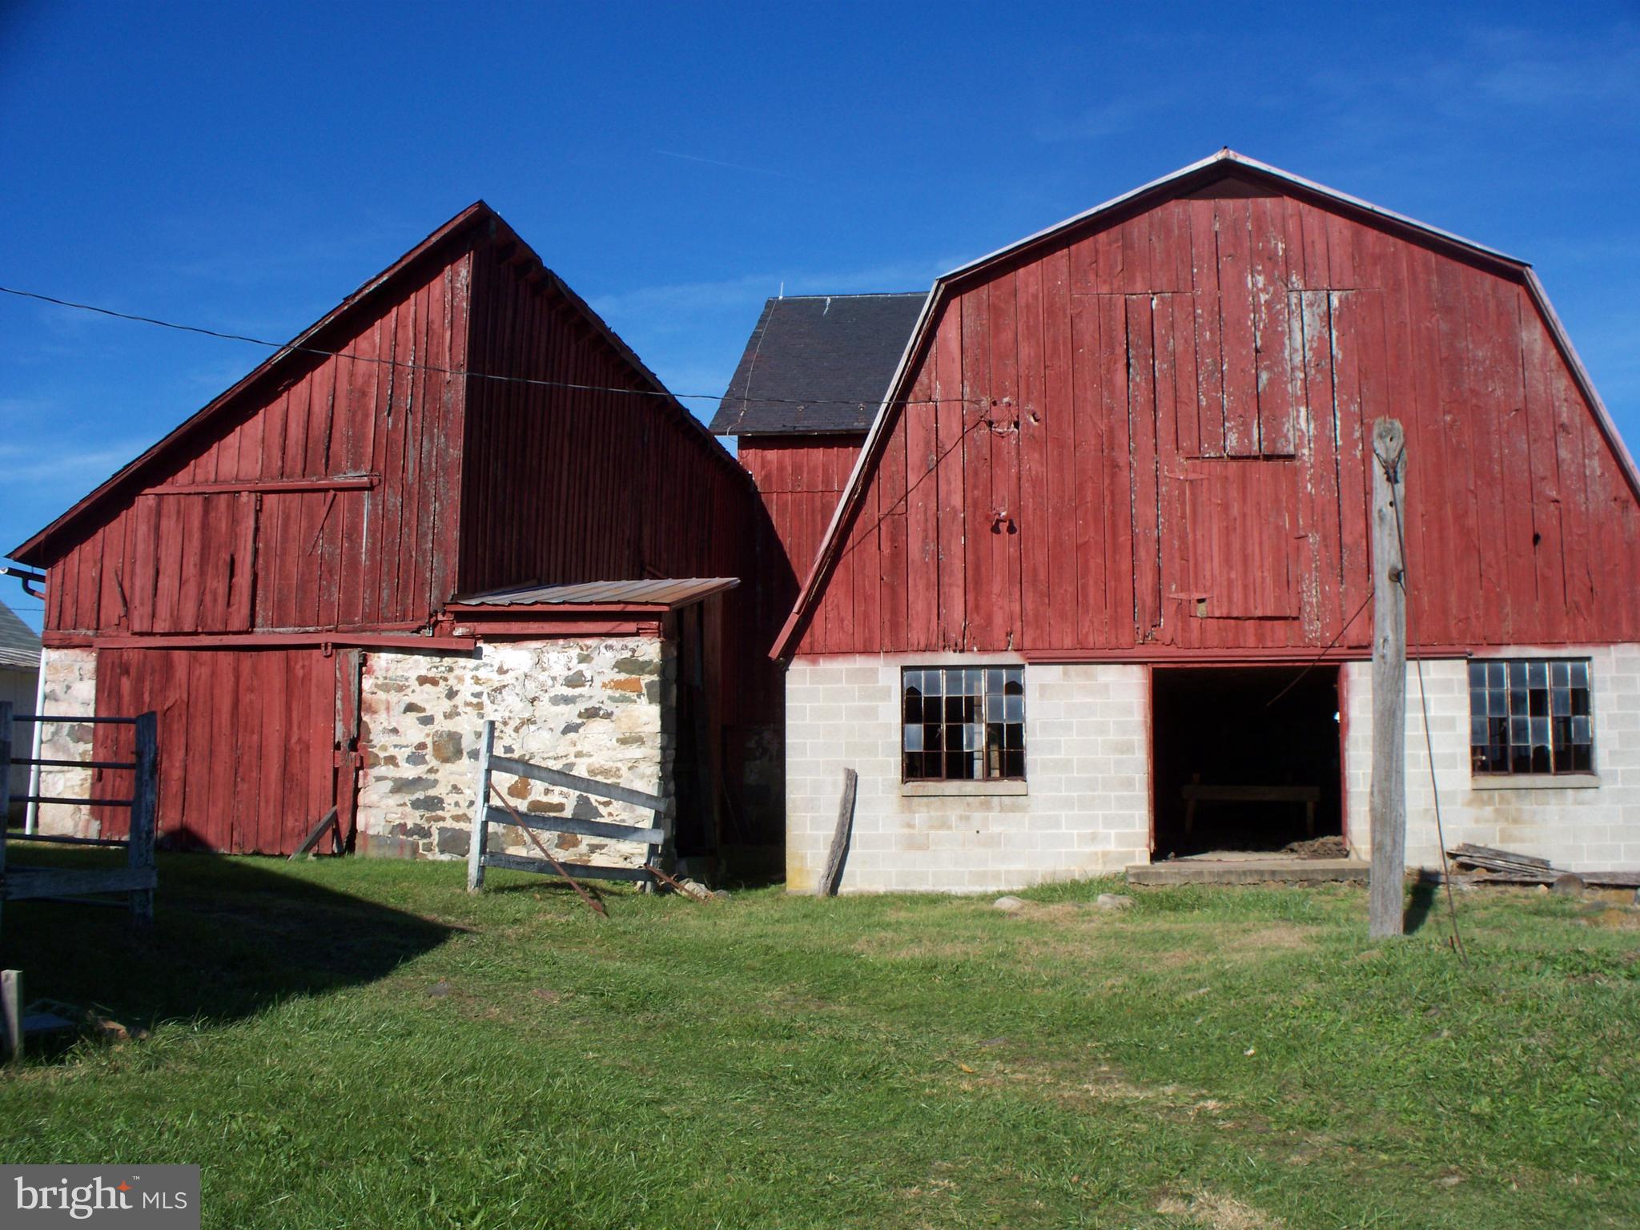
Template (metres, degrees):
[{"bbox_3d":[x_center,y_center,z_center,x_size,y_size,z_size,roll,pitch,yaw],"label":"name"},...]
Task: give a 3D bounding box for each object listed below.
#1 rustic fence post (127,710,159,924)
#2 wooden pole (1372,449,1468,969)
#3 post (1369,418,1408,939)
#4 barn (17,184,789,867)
[{"bbox_3d":[-4.810,1.437,12.115,0.155,1.482,0.150,-1,-7,0],"label":"rustic fence post"},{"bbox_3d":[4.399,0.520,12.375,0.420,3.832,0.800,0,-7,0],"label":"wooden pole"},{"bbox_3d":[4.346,0.445,13.038,0.260,3.961,0.260,2,-7,0],"label":"post"},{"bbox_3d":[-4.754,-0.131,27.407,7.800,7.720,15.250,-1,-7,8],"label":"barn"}]

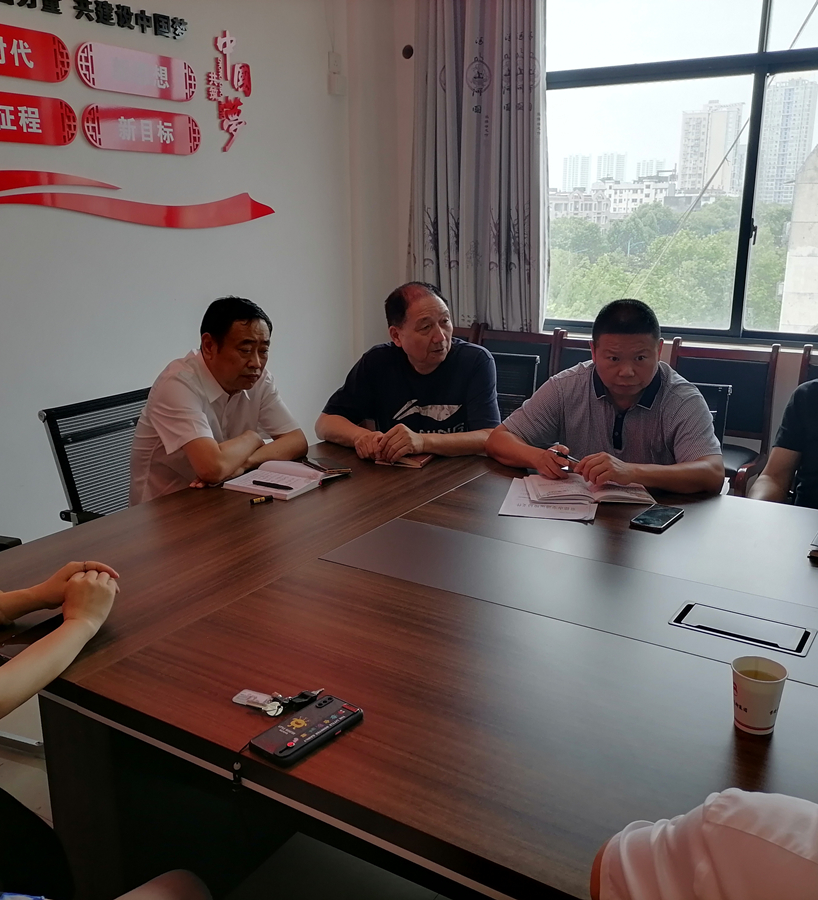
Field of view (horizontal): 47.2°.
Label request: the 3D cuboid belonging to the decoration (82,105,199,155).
[{"bbox_3d":[-1.192,-1.442,4.223,0.025,0.190,0.680,9,17,31],"label":"decoration"}]

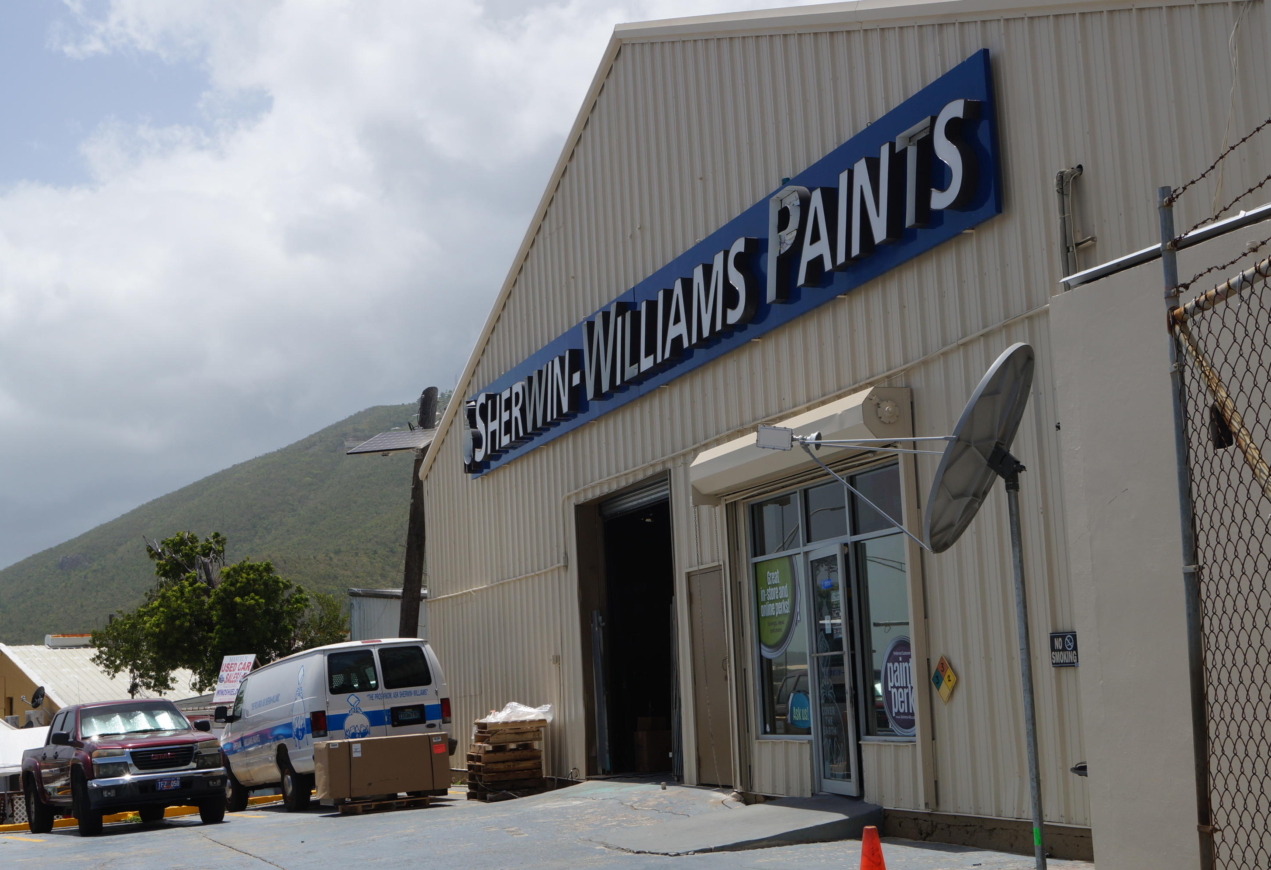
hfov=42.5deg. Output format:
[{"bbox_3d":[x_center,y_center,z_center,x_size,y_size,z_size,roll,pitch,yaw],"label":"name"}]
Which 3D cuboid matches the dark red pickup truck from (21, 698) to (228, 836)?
[{"bbox_3d":[-7.018,4.466,22.260,1.800,1.730,5.250,0,-11,-30],"label":"dark red pickup truck"}]

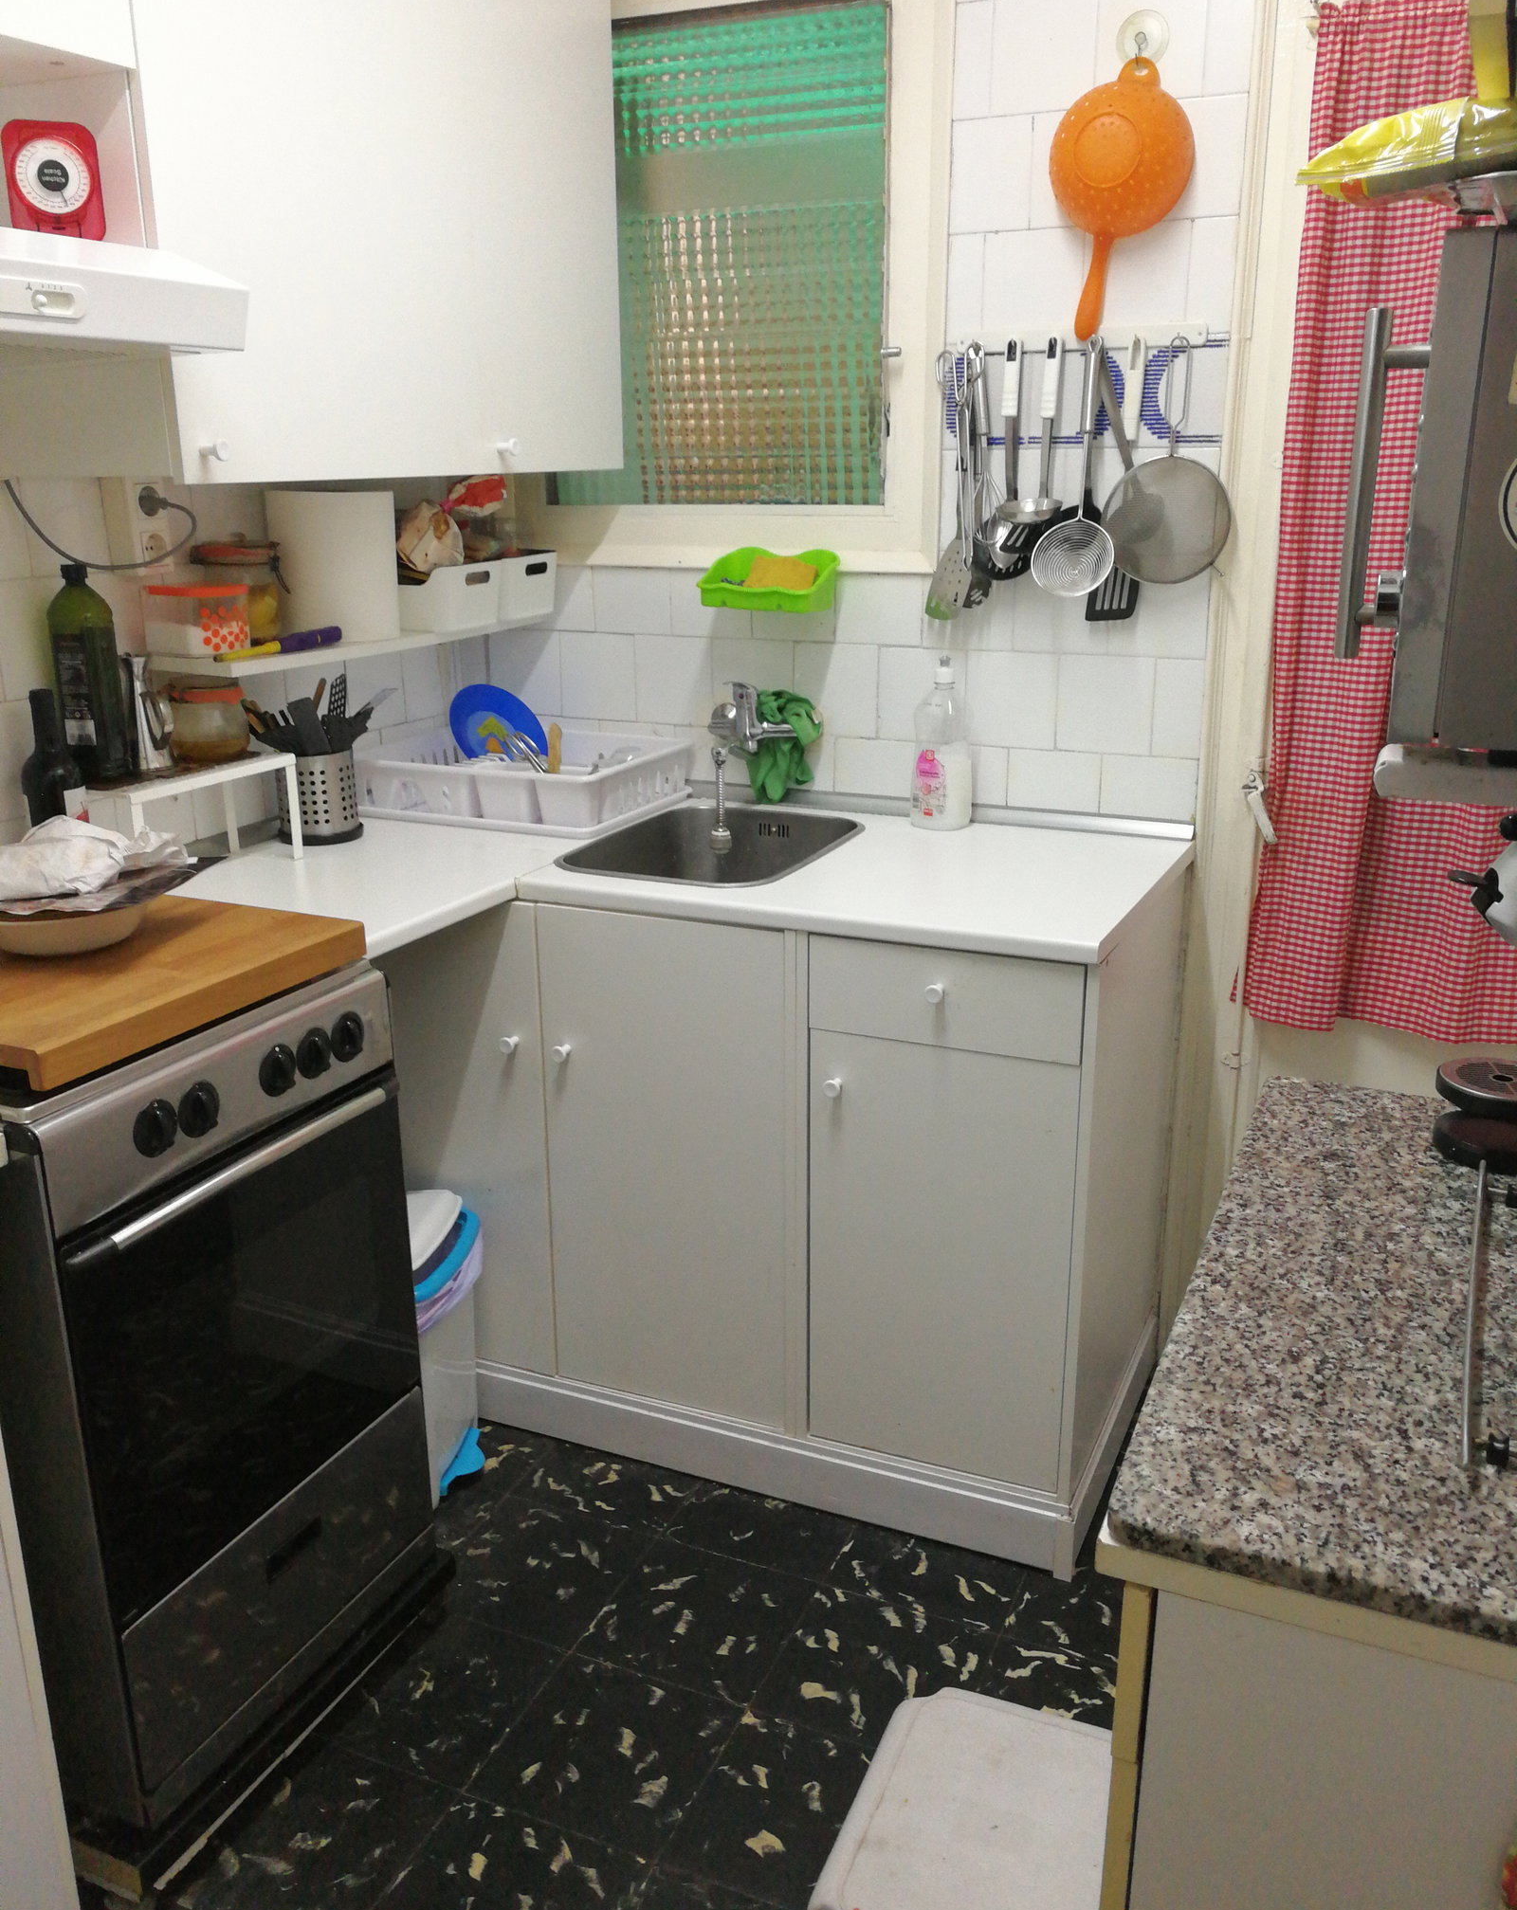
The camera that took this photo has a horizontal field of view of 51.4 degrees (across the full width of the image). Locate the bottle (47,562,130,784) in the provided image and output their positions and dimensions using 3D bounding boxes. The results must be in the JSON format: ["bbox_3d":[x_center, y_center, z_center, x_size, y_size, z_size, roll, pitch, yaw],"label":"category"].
[{"bbox_3d":[-0.873,-0.367,2.059,0.070,0.275,0.070,5,18,16],"label":"bottle"}]

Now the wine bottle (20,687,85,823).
[{"bbox_3d":[-0.884,-0.188,1.989,0.074,0.289,0.074,-4,18,-13],"label":"wine bottle"}]

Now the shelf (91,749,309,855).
[{"bbox_3d":[-0.786,-0.178,2.178,0.126,0.157,0.332,6,18,20],"label":"shelf"}]

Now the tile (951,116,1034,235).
[{"bbox_3d":[0.341,-1.141,2.312,0.121,0.152,0.010,7,18,23],"label":"tile"}]

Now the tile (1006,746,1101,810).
[{"bbox_3d":[0.470,-0.278,2.507,0.149,0.092,0.010,7,18,23],"label":"tile"}]

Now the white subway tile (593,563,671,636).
[{"bbox_3d":[-0.213,-0.611,2.726,0.149,0.112,0.010,7,18,23],"label":"white subway tile"}]

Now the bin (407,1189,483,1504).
[{"bbox_3d":[-0.554,0.591,2.371,0.280,0.412,0.270,4,17,12],"label":"bin"}]

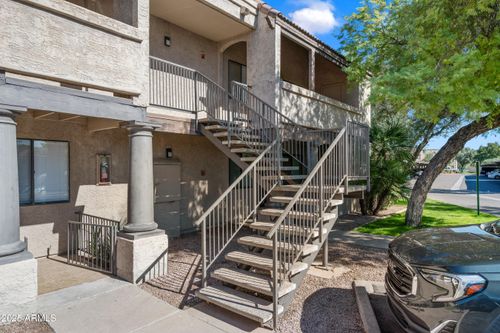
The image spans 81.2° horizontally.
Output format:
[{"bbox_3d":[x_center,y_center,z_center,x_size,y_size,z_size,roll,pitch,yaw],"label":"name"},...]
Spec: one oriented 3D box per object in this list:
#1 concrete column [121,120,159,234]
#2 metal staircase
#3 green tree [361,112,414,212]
[{"bbox_3d":[-1.777,0.180,4.766,0.530,1.740,0.530,0,0,41],"label":"concrete column"},{"bbox_3d":[-0.109,-0.212,5.274,3.457,3.904,3.251,0,0,41],"label":"metal staircase"},{"bbox_3d":[4.779,-0.178,10.400,2.050,3.650,2.000,0,0,0],"label":"green tree"}]

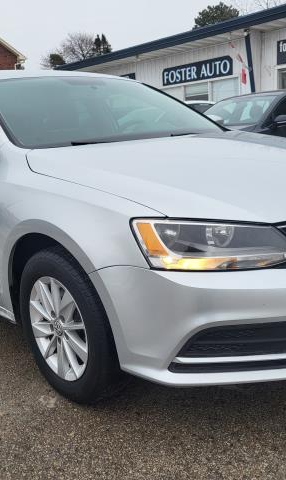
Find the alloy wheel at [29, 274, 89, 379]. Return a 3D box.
[{"bbox_3d":[-0.283,0.339,1.965,0.170,0.440,0.440,-14,17,-40],"label":"alloy wheel"}]

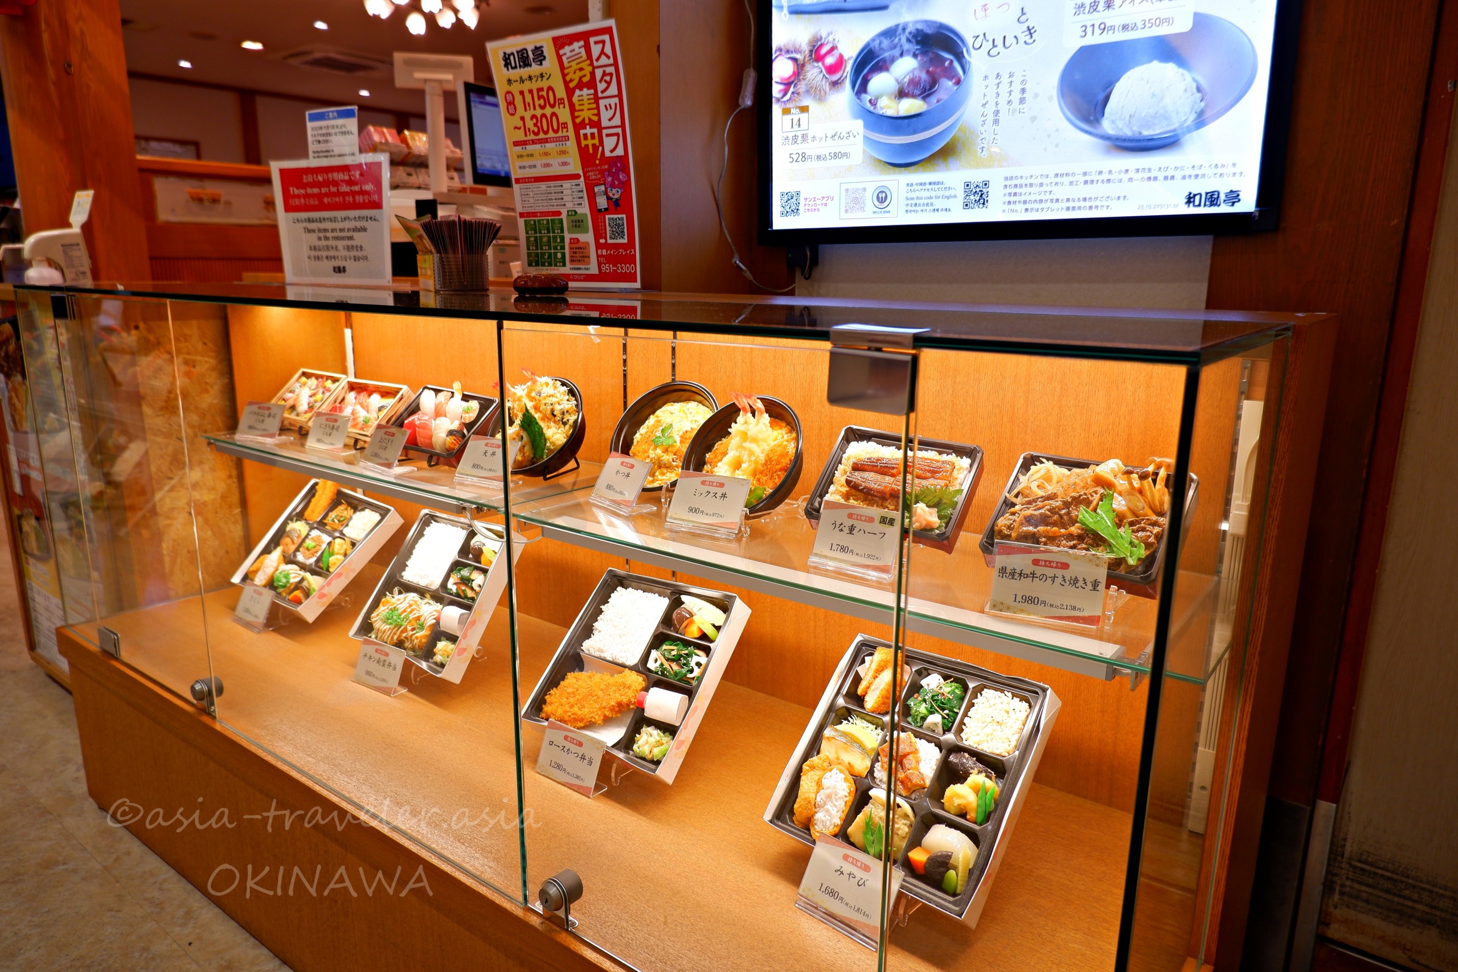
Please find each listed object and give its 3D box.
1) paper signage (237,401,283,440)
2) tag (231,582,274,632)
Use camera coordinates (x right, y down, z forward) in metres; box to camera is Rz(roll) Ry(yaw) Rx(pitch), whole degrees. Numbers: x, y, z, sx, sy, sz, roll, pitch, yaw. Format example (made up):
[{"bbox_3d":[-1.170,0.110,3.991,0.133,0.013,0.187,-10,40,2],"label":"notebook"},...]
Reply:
[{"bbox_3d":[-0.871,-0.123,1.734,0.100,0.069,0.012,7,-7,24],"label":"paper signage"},{"bbox_3d":[-0.854,0.216,1.680,0.099,0.070,0.012,11,-11,37],"label":"tag"}]

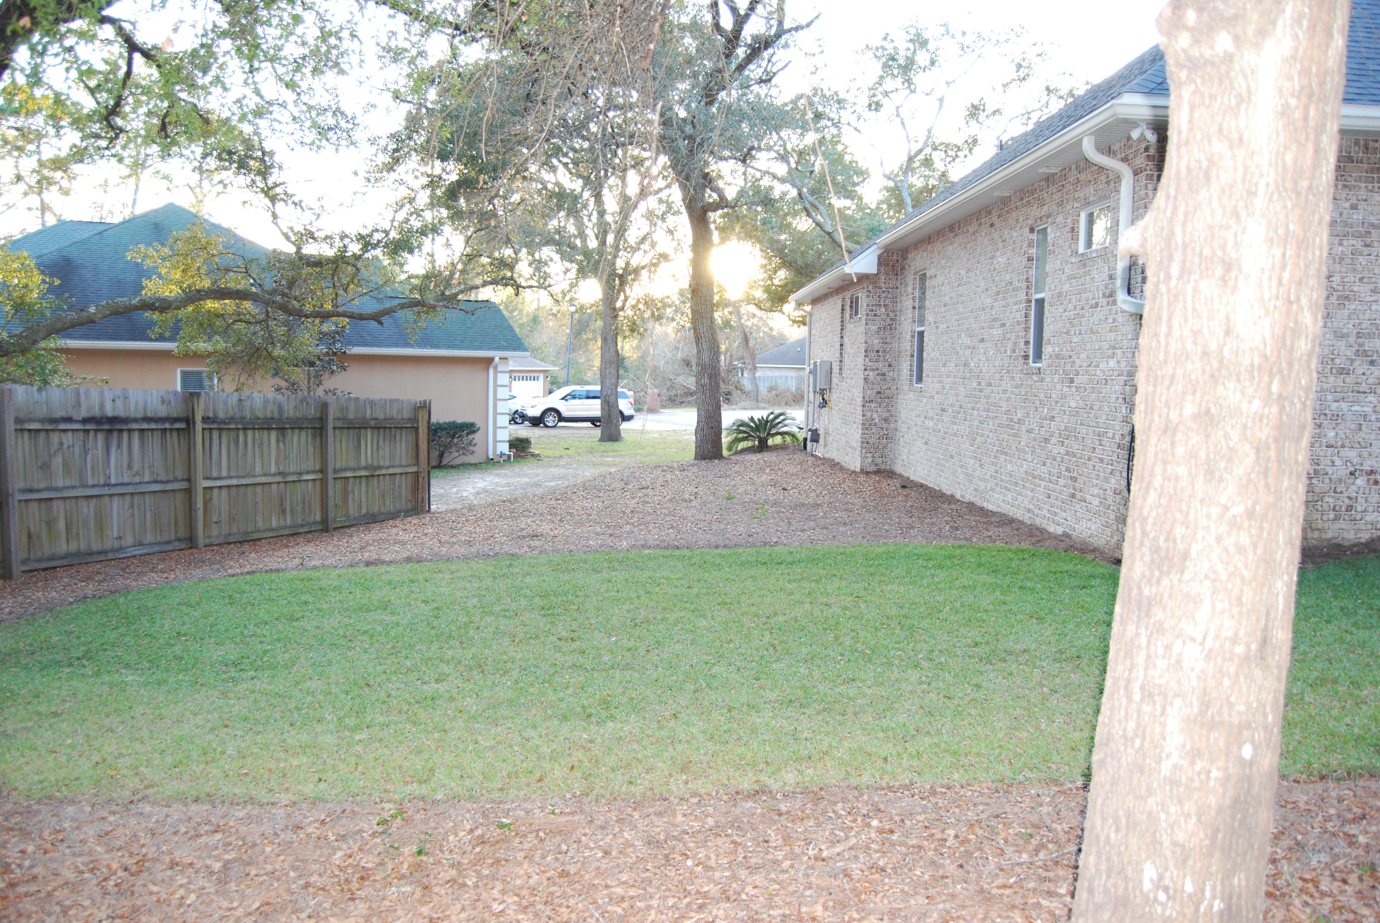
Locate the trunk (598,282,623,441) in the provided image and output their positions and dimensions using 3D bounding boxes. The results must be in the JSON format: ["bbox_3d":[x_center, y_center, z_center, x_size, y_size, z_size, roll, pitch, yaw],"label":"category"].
[{"bbox_3d":[-2.767,-3.459,35.949,0.834,5.510,0.780,1,5,0],"label":"trunk"}]

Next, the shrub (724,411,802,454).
[{"bbox_3d":[1.928,-0.779,27.250,2.069,1.107,2.028,1,5,0],"label":"shrub"}]

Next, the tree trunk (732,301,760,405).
[{"bbox_3d":[3.877,-7.514,71.676,1.771,7.120,1.200,1,5,0],"label":"tree trunk"}]

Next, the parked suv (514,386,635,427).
[{"bbox_3d":[-4.970,-2.457,45.700,5.000,1.790,2.020,-2,6,-27],"label":"parked suv"}]

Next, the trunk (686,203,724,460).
[{"bbox_3d":[0.364,-3.101,25.019,0.911,6.176,0.800,1,5,0],"label":"trunk"}]

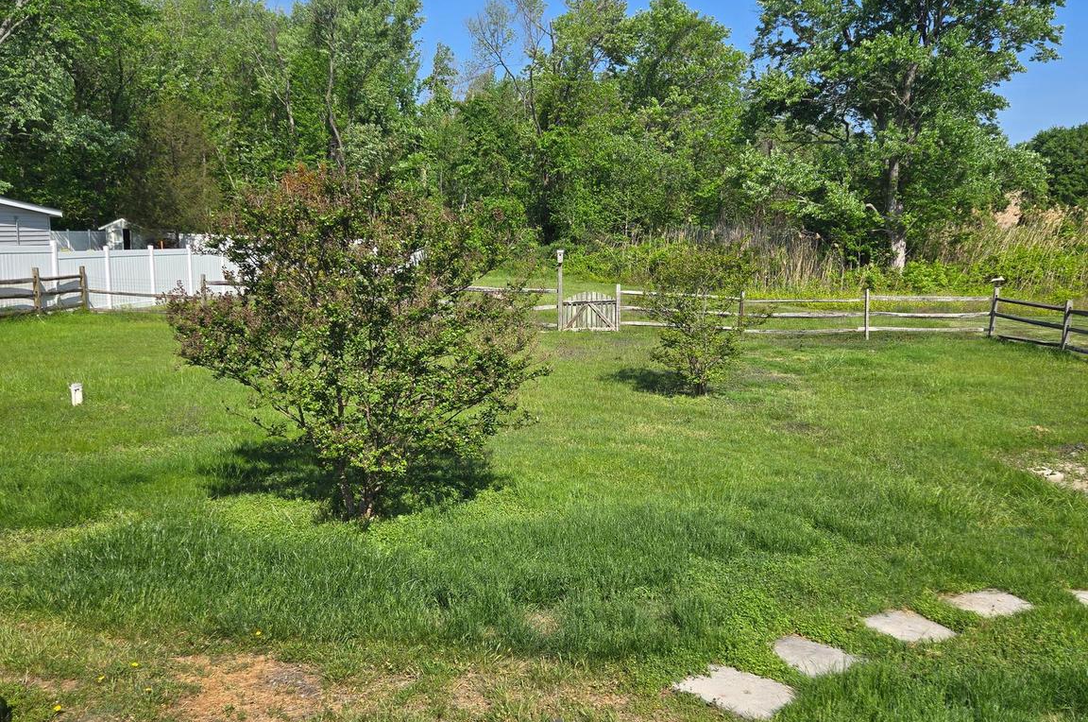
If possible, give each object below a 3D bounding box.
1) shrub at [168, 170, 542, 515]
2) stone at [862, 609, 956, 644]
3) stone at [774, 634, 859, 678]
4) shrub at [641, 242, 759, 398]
[{"bbox_3d":[-1.492,-0.129,7.600,2.976,2.760,2.738,0,7,0],"label":"shrub"},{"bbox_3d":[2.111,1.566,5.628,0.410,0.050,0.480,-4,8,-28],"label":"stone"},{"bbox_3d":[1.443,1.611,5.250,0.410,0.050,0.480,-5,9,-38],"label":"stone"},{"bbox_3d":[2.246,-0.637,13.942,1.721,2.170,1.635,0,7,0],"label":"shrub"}]

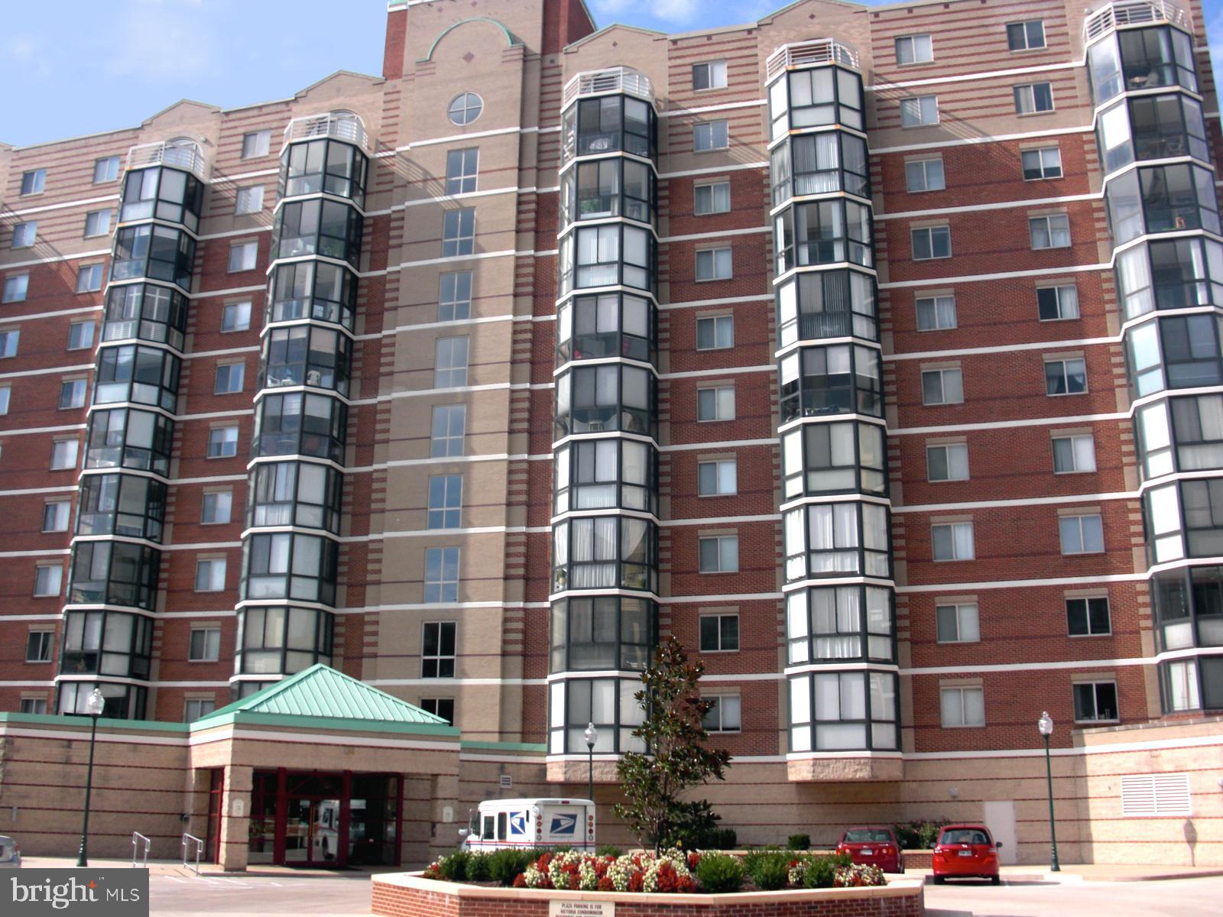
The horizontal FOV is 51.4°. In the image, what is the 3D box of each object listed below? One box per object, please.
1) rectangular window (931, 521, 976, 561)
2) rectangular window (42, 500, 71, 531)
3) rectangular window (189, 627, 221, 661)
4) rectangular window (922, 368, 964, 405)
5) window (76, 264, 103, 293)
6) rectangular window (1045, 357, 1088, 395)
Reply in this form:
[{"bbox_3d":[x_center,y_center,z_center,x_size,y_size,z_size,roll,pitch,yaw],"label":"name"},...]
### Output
[{"bbox_3d":[11.362,2.745,42.249,1.340,1.230,0.120,-4,-17,15],"label":"rectangular window"},{"bbox_3d":[-22.991,2.475,52.778,1.367,1.258,0.140,-4,-17,15],"label":"rectangular window"},{"bbox_3d":[-15.648,7.210,49.030,1.367,1.258,0.140,-4,-17,15],"label":"rectangular window"},{"bbox_3d":[11.393,-2.482,43.770,1.340,1.230,0.120,-4,-17,15],"label":"rectangular window"},{"bbox_3d":[-22.966,-7.929,55.993,1.357,1.304,0.120,-4,-17,15],"label":"window"},{"bbox_3d":[15.204,-2.732,42.526,1.350,1.240,0.140,-4,-17,15],"label":"rectangular window"}]

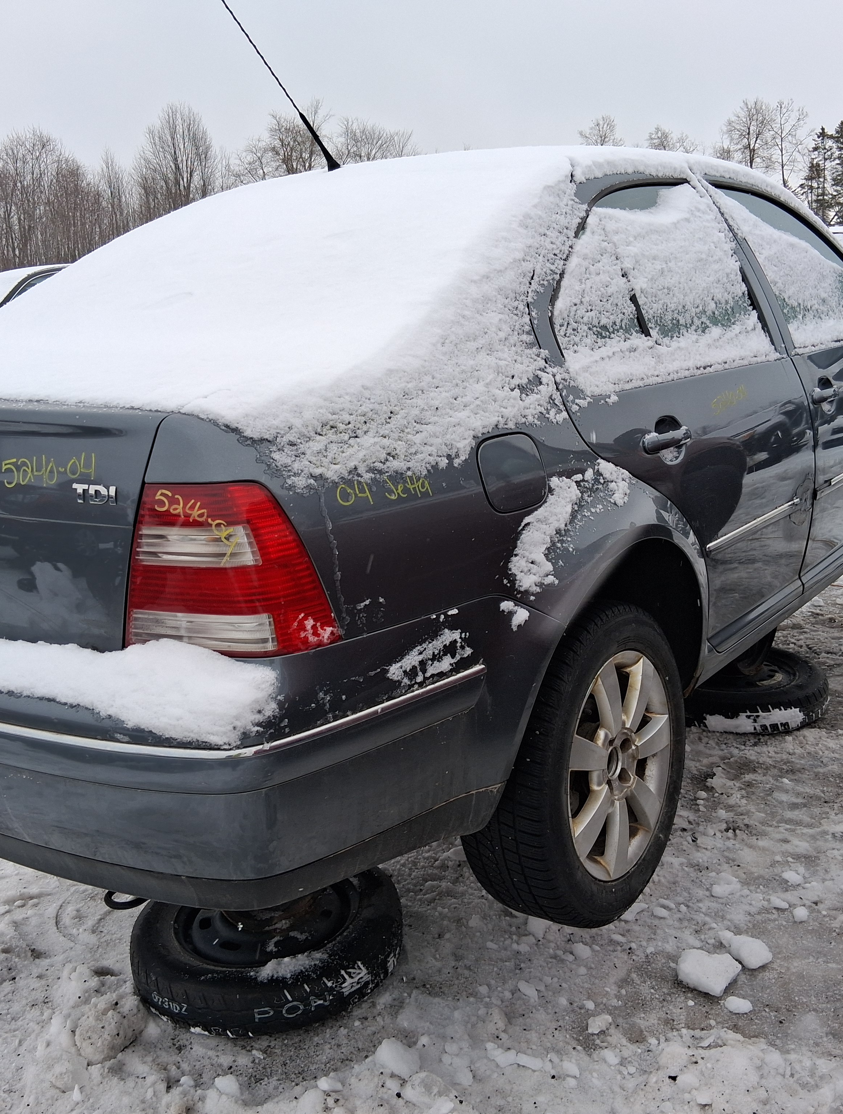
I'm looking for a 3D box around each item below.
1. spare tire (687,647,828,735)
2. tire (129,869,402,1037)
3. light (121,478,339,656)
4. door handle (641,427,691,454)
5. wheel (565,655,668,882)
[{"bbox_3d":[1.090,0.414,3.860,0.610,0.200,0.610,-3,14,0],"label":"spare tire"},{"bbox_3d":[-0.351,0.893,2.597,0.610,0.180,0.610,-3,13,0],"label":"tire"},{"bbox_3d":[-0.265,0.020,1.503,0.325,0.255,0.175,4,16,28],"label":"light"},{"bbox_3d":[0.444,-0.216,2.051,0.052,0.046,0.190,7,17,36],"label":"door handle"},{"bbox_3d":[0.328,0.390,2.177,0.170,0.438,0.438,3,15,36],"label":"wheel"}]

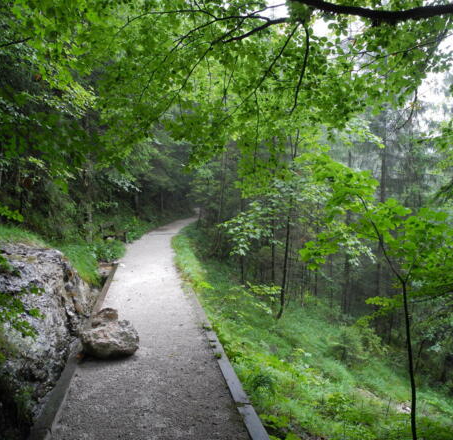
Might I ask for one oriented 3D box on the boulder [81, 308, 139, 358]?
[{"bbox_3d":[-1.135,1.070,4.650,0.560,0.370,0.520,-1,4,-12],"label":"boulder"}]

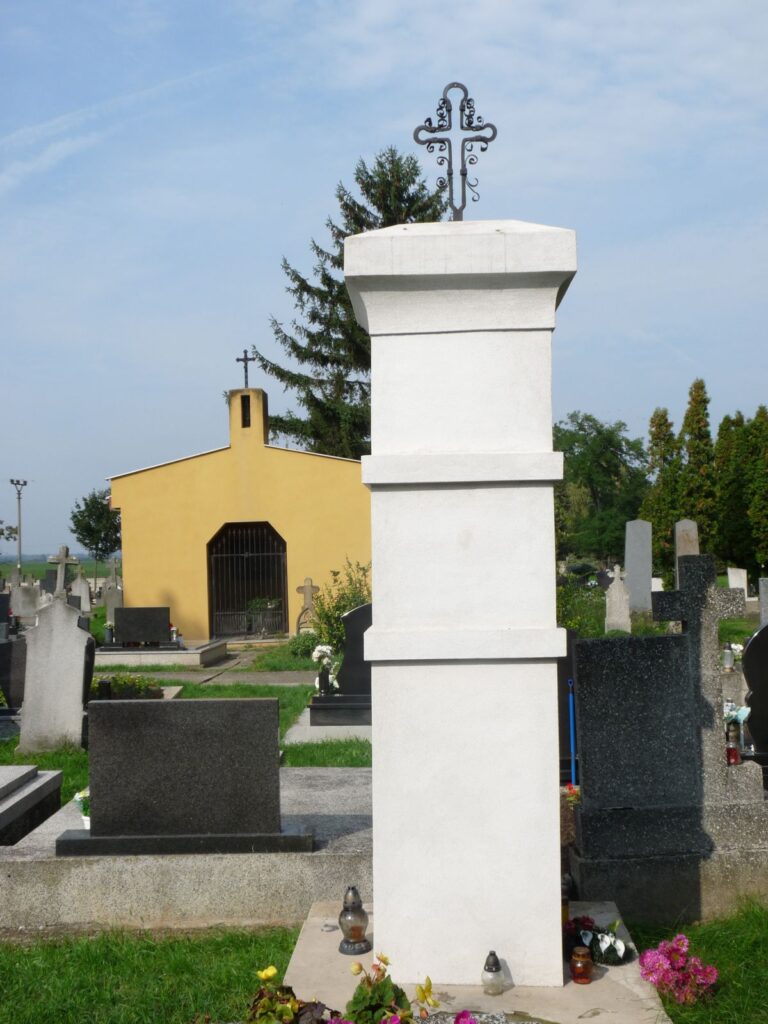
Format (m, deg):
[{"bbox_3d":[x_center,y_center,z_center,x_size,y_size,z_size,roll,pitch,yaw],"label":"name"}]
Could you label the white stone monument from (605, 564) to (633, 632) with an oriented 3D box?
[{"bbox_3d":[4.309,1.608,21.200,0.490,1.280,0.220,-1,-2,3],"label":"white stone monument"}]

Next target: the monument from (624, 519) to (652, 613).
[{"bbox_3d":[5.980,1.343,27.361,0.640,2.200,0.250,-1,-2,2],"label":"monument"}]

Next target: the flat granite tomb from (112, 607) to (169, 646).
[{"bbox_3d":[-3.707,1.833,17.855,0.860,0.630,0.200,-1,-2,2],"label":"flat granite tomb"}]

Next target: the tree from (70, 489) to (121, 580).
[{"bbox_3d":[-12.021,1.295,47.924,2.300,4.500,2.300,-1,-2,2],"label":"tree"}]

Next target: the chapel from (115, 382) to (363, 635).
[{"bbox_3d":[-2.312,0.230,23.493,4.870,4.560,6.300,-1,-2,2],"label":"chapel"}]

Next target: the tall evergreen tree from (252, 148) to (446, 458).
[{"bbox_3d":[0.364,-3.619,32.210,7.600,12.700,7.600,-1,-2,2],"label":"tall evergreen tree"}]

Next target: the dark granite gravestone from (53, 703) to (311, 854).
[{"bbox_3d":[-0.903,1.221,5.367,1.150,0.670,0.240,-1,-2,2],"label":"dark granite gravestone"}]

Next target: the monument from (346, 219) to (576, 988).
[{"bbox_3d":[0.299,0.310,4.429,0.810,2.730,0.780,-1,-2,3],"label":"monument"}]

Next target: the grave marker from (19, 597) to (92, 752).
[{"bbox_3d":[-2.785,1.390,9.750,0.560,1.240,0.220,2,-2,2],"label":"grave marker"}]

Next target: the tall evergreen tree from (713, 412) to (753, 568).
[{"bbox_3d":[15.708,-0.789,52.000,1.850,7.400,1.850,-1,-2,0],"label":"tall evergreen tree"}]

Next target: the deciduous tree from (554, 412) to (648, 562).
[{"bbox_3d":[11.209,-0.933,62.145,6.600,8.800,6.600,-1,-2,2],"label":"deciduous tree"}]

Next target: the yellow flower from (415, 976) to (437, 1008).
[{"bbox_3d":[0.128,1.478,3.550,0.068,0.095,0.060,-1,-2,0],"label":"yellow flower"}]

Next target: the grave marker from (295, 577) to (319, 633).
[{"bbox_3d":[-1.411,1.756,21.000,0.440,1.170,0.180,-1,-2,4],"label":"grave marker"}]

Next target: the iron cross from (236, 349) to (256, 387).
[{"bbox_3d":[-2.646,-2.761,22.200,0.385,0.760,0.060,-1,-2,4],"label":"iron cross"}]

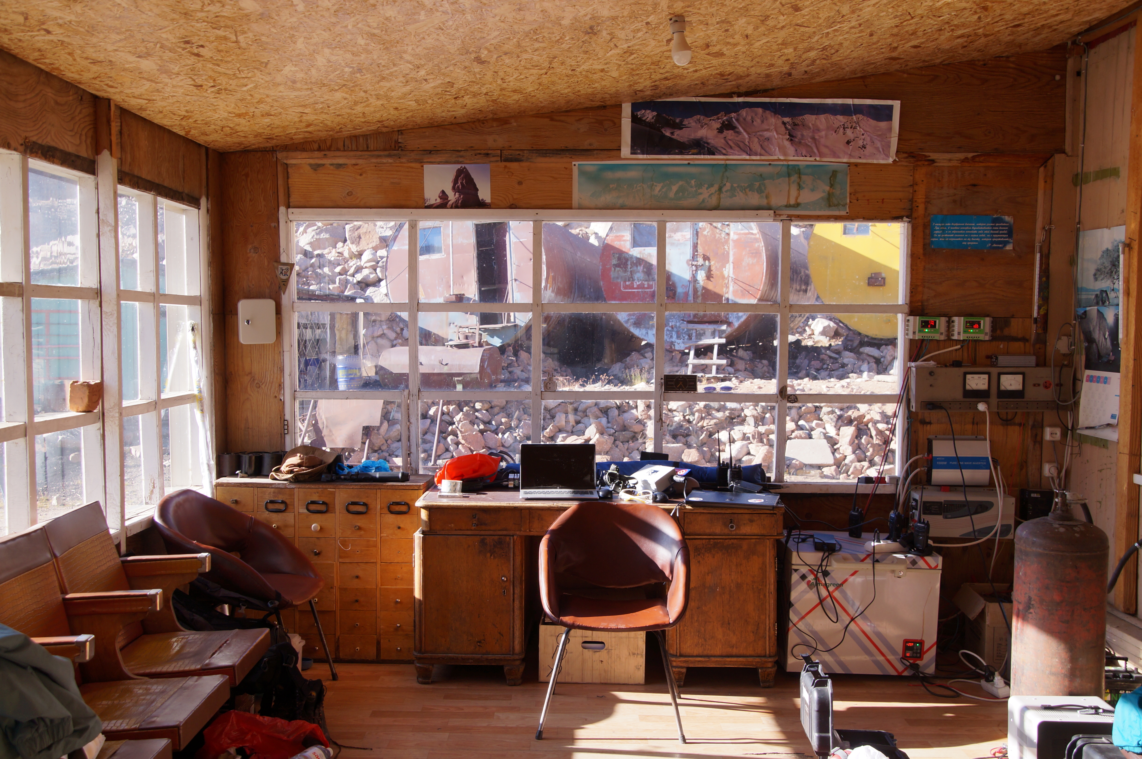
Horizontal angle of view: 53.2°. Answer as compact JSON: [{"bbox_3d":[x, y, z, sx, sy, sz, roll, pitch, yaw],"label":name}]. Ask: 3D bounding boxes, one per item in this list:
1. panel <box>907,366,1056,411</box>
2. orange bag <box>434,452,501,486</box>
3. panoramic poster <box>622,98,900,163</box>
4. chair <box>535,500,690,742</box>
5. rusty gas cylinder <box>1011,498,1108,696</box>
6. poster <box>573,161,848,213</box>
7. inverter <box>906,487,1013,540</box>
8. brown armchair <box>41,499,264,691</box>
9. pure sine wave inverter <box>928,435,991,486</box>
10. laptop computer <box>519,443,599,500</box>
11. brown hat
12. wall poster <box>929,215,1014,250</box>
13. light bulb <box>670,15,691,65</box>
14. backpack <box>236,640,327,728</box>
[{"bbox_3d":[1.982,0.045,5.444,0.705,0.213,0.100,0,3,0],"label":"panel"},{"bbox_3d":[-0.479,0.412,5.282,0.310,0.144,0.200,0,3,0],"label":"orange bag"},{"bbox_3d":[0.892,-1.171,5.366,1.300,0.285,0.012,0,3,1],"label":"panoramic poster"},{"bbox_3d":[0.161,0.909,4.391,0.570,0.794,0.590,0,3,4],"label":"chair"},{"bbox_3d":[1.706,0.871,3.987,0.300,0.980,0.300,0,3,1],"label":"rusty gas cylinder"},{"bbox_3d":[0.668,-0.914,5.450,1.310,0.243,0.010,0,3,0],"label":"poster"},{"bbox_3d":[1.863,0.640,5.444,0.450,0.205,0.165,0,3,0],"label":"inverter"},{"bbox_3d":[-1.378,0.899,3.924,0.620,0.900,0.580,0,3,1],"label":"brown armchair"},{"bbox_3d":[1.828,0.382,5.366,0.272,0.230,0.130,0,3,1],"label":"pure sine wave inverter"},{"bbox_3d":[-0.044,0.405,5.069,0.343,0.205,0.330,0,3,1],"label":"laptop computer"},{"bbox_3d":[-1.241,0.386,5.306,0.320,0.152,0.280,0,3,0],"label":"brown hat"},{"bbox_3d":[1.914,-0.703,5.452,0.397,0.165,0.010,0,3,0],"label":"wall poster"},{"bbox_3d":[0.371,-1.155,3.893,0.071,0.174,0.071,-5,3,1],"label":"light bulb"},{"bbox_3d":[-1.125,1.132,4.432,0.260,0.330,0.300,3,4,38],"label":"backpack"}]

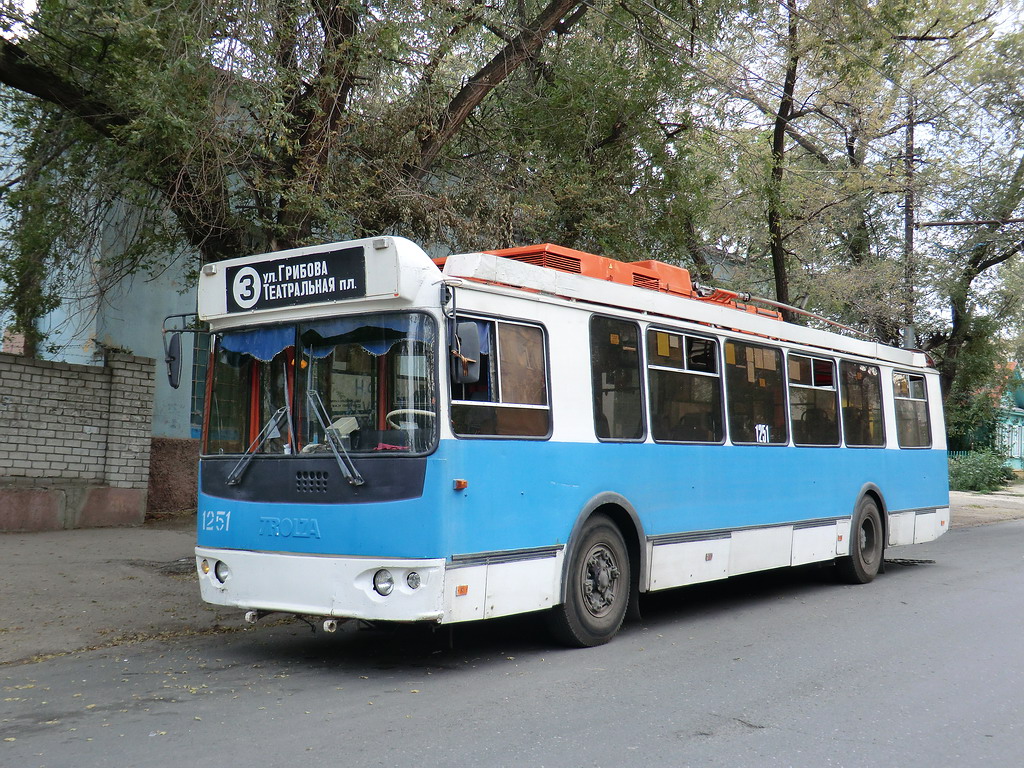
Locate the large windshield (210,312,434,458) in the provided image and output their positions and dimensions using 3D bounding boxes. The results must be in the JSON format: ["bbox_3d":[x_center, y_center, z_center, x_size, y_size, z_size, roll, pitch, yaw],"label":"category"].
[{"bbox_3d":[-1.522,0.042,8.500,2.334,0.974,0.264,-3,-9,36],"label":"large windshield"}]

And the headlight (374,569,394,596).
[{"bbox_3d":[-0.829,1.325,7.919,0.178,0.178,0.091,-3,-5,36],"label":"headlight"}]

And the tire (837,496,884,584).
[{"bbox_3d":[4.186,1.885,14.351,0.294,1.056,1.056,-3,-5,36],"label":"tire"}]

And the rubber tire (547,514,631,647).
[{"bbox_3d":[0.594,1.561,9.444,0.294,1.045,1.050,-3,-5,36],"label":"rubber tire"}]

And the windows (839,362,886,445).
[{"bbox_3d":[4.229,0.248,14.304,0.061,1.005,1.431,-7,-7,36],"label":"windows"}]

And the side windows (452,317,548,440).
[{"bbox_3d":[-0.086,-0.042,8.399,0.061,0.883,1.198,-7,-7,36],"label":"side windows"}]

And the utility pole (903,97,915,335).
[{"bbox_3d":[8.832,-1.735,26.429,0.244,9.956,0.244,-3,-5,36],"label":"utility pole"}]

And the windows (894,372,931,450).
[{"bbox_3d":[5.372,0.363,15.865,0.061,0.995,1.391,-7,-7,36],"label":"windows"}]

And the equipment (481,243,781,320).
[{"bbox_3d":[1.109,-0.854,12.189,1.472,0.589,4.872,-3,-5,36],"label":"equipment"}]

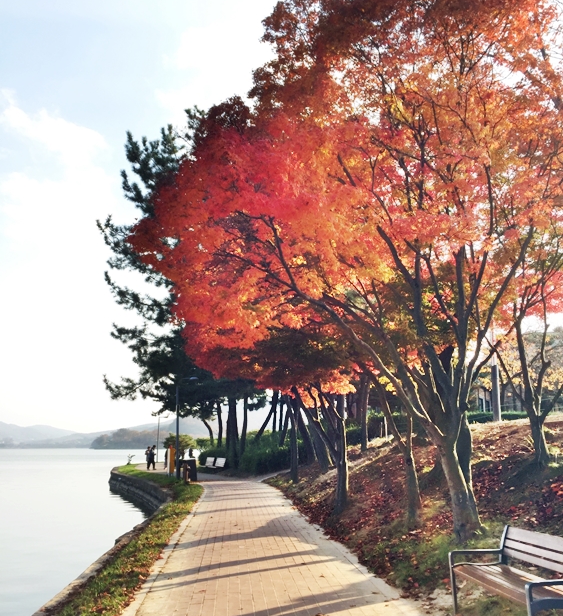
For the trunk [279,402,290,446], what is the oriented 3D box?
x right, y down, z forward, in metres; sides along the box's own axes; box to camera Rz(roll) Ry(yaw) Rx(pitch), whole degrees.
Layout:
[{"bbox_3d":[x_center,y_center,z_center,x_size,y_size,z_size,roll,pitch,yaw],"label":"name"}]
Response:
[{"bbox_3d":[0.191,6.748,36.771,0.360,2.554,0.360,7,-12,0],"label":"trunk"}]

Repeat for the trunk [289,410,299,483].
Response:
[{"bbox_3d":[0.505,5.465,24.883,0.280,2.861,0.280,0,-12,0],"label":"trunk"}]

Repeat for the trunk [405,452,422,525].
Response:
[{"bbox_3d":[2.156,3.025,10.444,0.200,1.184,0.200,0,-12,0],"label":"trunk"}]

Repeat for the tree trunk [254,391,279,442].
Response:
[{"bbox_3d":[-1.123,8.231,47.341,0.420,4.139,0.420,21,-12,4],"label":"tree trunk"}]

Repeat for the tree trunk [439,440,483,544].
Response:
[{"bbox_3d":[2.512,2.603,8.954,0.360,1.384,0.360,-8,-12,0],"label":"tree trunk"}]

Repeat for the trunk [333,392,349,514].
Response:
[{"bbox_3d":[1.300,3.183,13.765,0.260,2.518,0.260,0,-12,0],"label":"trunk"}]

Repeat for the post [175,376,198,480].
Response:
[{"bbox_3d":[-4.696,5.862,31.068,1.120,5.053,0.300,0,-13,0],"label":"post"}]

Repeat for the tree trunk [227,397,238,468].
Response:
[{"bbox_3d":[-3.213,8.168,41.209,0.600,4.567,0.600,0,-13,0],"label":"tree trunk"}]

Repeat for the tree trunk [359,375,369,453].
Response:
[{"bbox_3d":[3.249,4.187,24.826,0.300,3.042,0.300,0,-12,0],"label":"tree trunk"}]

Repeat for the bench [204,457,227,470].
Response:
[{"bbox_3d":[-3.900,9.045,36.405,1.600,0.880,0.650,-11,-16,40],"label":"bench"}]

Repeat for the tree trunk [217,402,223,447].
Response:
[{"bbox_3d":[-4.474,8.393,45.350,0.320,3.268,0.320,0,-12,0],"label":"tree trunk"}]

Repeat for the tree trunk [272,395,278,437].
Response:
[{"bbox_3d":[-0.413,7.466,43.306,0.320,2.855,0.320,0,-12,0],"label":"tree trunk"}]

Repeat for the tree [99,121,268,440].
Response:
[{"bbox_3d":[-6.088,-1.463,40.274,9.800,21.959,8.500,0,-13,0],"label":"tree"}]

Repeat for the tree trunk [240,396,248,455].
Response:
[{"bbox_3d":[-2.494,8.135,43.265,0.360,4.200,0.360,3,-13,1],"label":"tree trunk"}]

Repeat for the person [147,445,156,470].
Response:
[{"bbox_3d":[-8.898,10.305,43.250,0.550,1.675,0.500,0,-12,0],"label":"person"}]

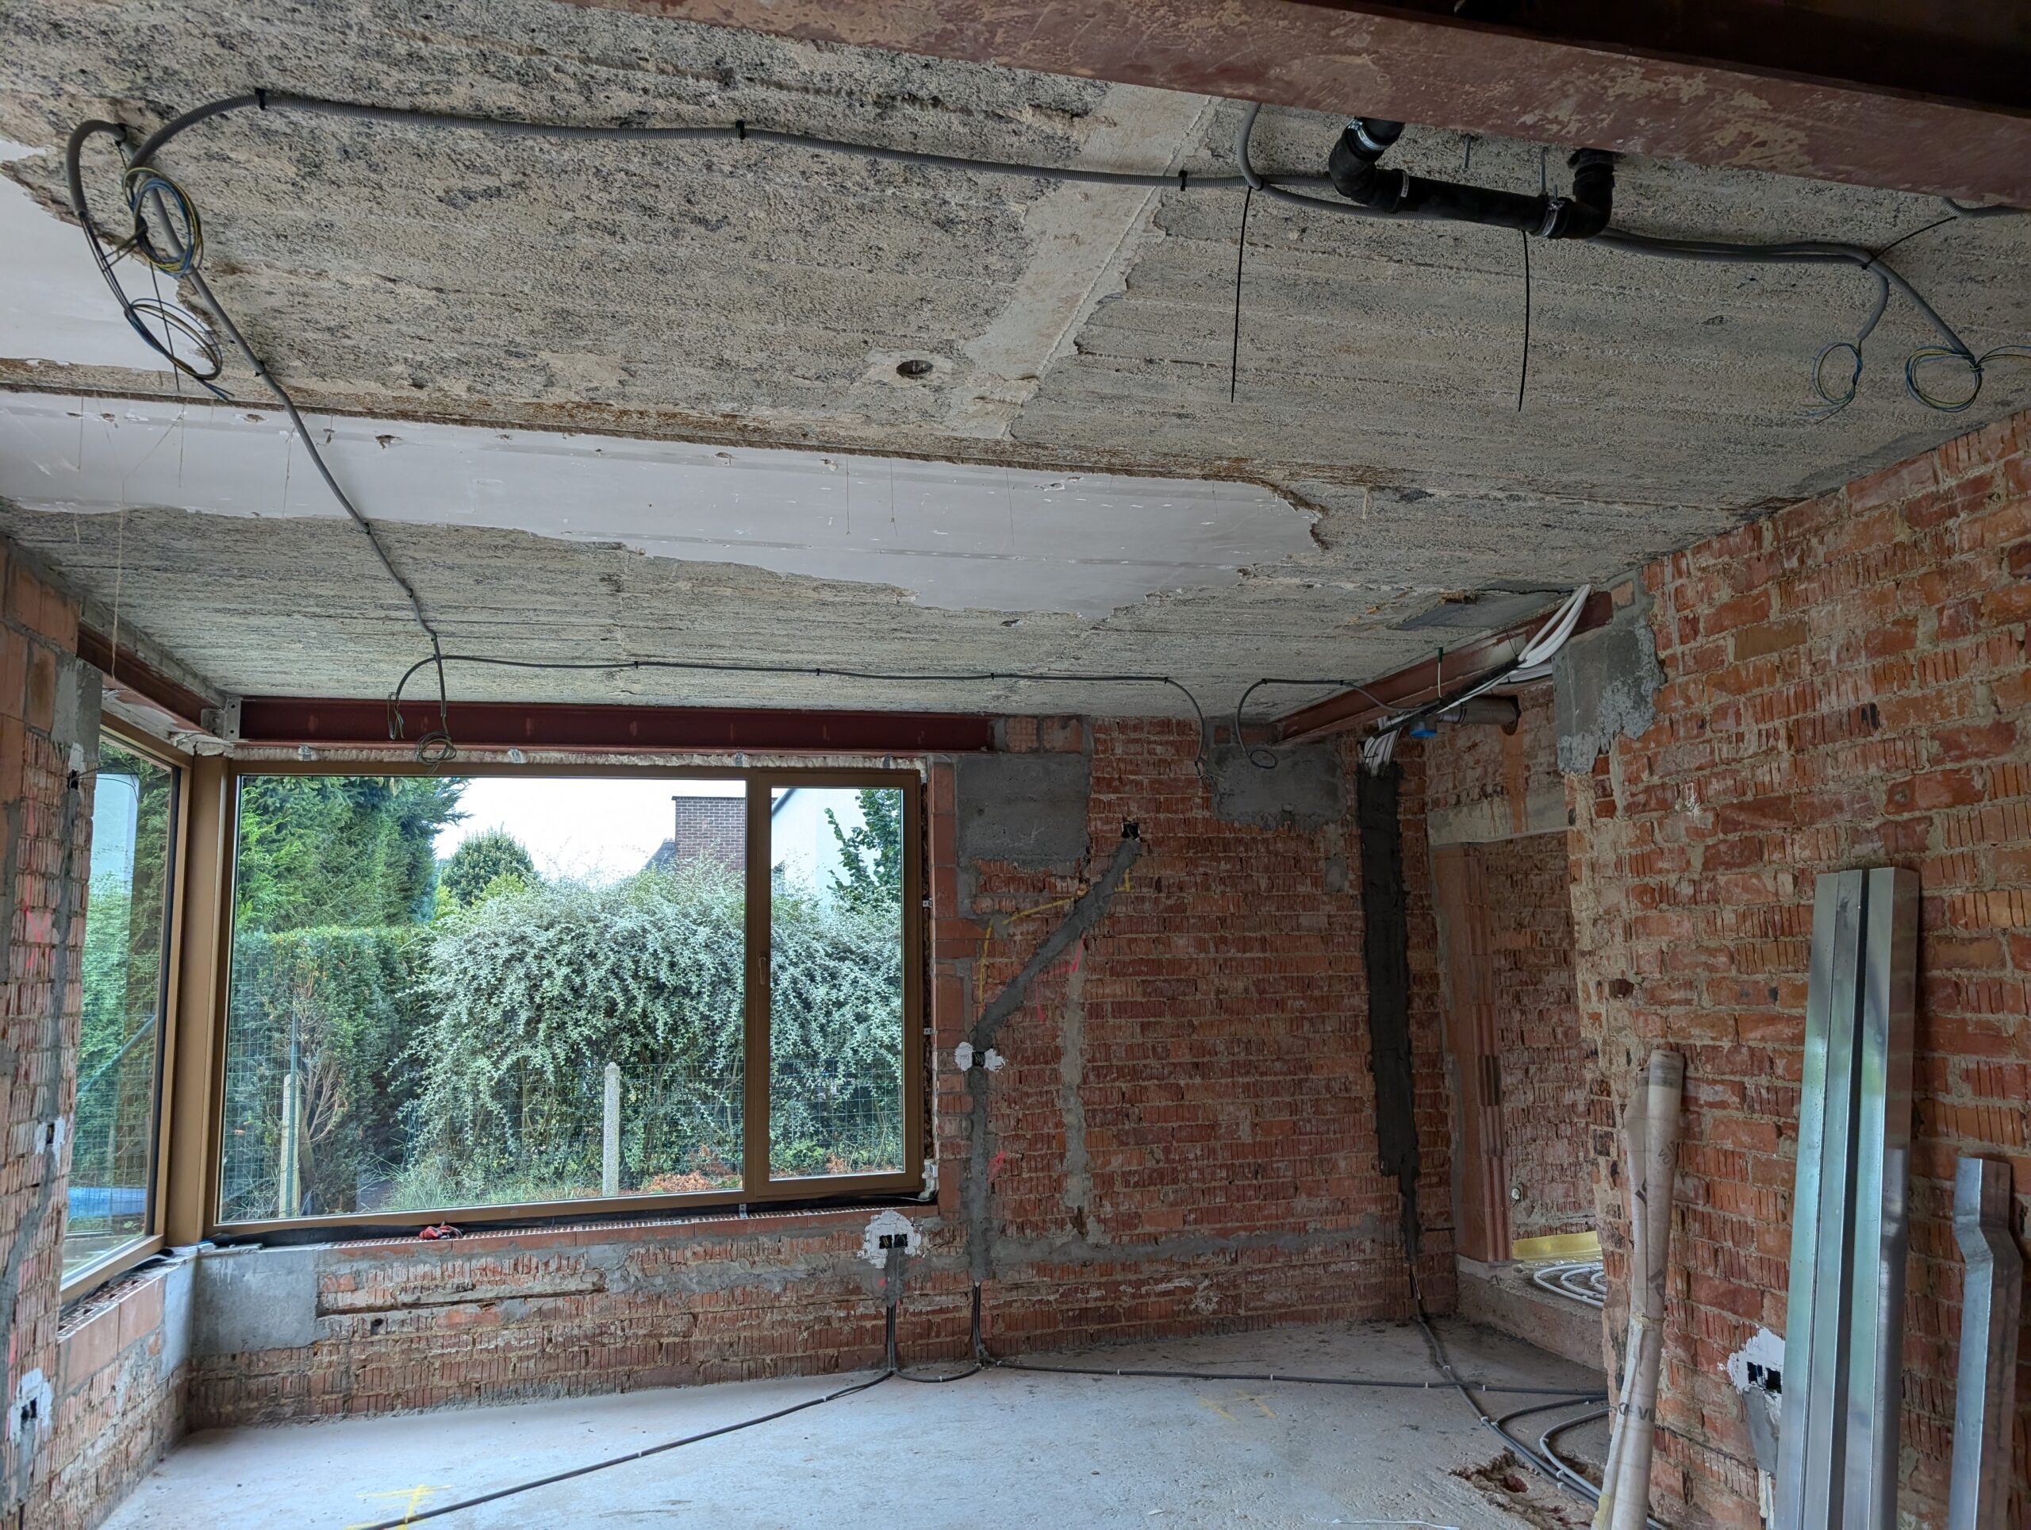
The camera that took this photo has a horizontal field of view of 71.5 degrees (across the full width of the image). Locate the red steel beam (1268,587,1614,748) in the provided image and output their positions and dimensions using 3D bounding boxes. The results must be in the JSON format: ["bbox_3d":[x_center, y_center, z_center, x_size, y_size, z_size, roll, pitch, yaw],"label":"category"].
[{"bbox_3d":[1.452,-0.293,4.957,0.120,0.100,2.120,1,-8,-16],"label":"red steel beam"}]

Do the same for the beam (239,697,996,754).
[{"bbox_3d":[-1.405,-0.129,5.323,2.720,0.165,0.140,1,-8,-14],"label":"beam"}]

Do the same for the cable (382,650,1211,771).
[{"bbox_3d":[-0.637,-0.143,4.730,2.742,0.348,0.150,1,-8,-14],"label":"cable"}]

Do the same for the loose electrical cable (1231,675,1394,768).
[{"bbox_3d":[1.081,-0.142,5.110,0.642,0.324,0.130,1,-8,-14],"label":"loose electrical cable"}]

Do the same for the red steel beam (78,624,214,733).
[{"bbox_3d":[-2.596,-0.233,4.175,0.100,0.107,1.280,1,-8,-15],"label":"red steel beam"}]

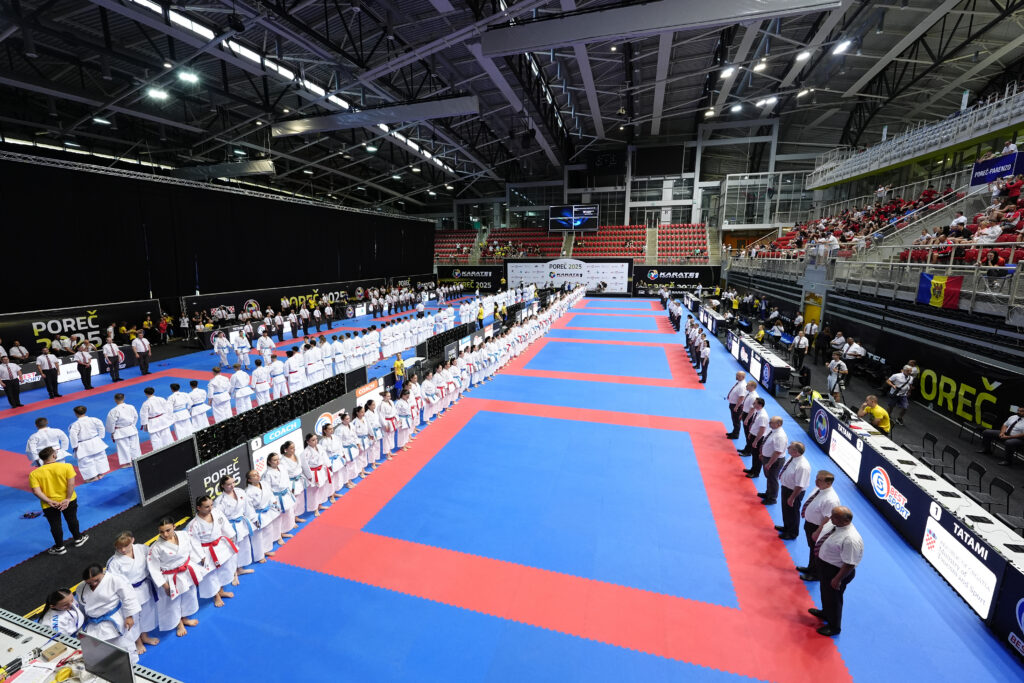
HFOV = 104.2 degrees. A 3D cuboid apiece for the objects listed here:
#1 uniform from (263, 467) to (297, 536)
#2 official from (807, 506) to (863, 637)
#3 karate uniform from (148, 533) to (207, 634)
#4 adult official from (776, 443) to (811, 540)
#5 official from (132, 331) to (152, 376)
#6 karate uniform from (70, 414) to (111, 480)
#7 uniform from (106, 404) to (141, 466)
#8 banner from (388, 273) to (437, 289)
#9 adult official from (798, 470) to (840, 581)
[{"bbox_3d":[-4.072,2.753,6.914,0.357,1.265,0.490,3,12,17],"label":"uniform"},{"bbox_3d":[4.176,2.892,5.066,0.479,1.714,0.541,3,12,17],"label":"official"},{"bbox_3d":[-4.308,3.070,5.144,0.364,1.245,0.589,3,12,17],"label":"karate uniform"},{"bbox_3d":[4.830,2.514,6.806,0.425,1.712,0.527,3,12,17],"label":"adult official"},{"bbox_3d":[-15.650,0.502,16.909,0.360,1.810,0.540,3,12,17],"label":"official"},{"bbox_3d":[-9.274,2.318,8.763,0.384,1.433,0.589,3,12,17],"label":"karate uniform"},{"bbox_3d":[-9.245,2.142,9.555,0.402,1.429,0.584,3,12,17],"label":"uniform"},{"bbox_3d":[-12.175,-7.022,51.053,0.102,2.754,10.812,3,12,17],"label":"banner"},{"bbox_3d":[4.501,2.654,5.828,0.424,1.706,0.548,3,12,17],"label":"adult official"}]

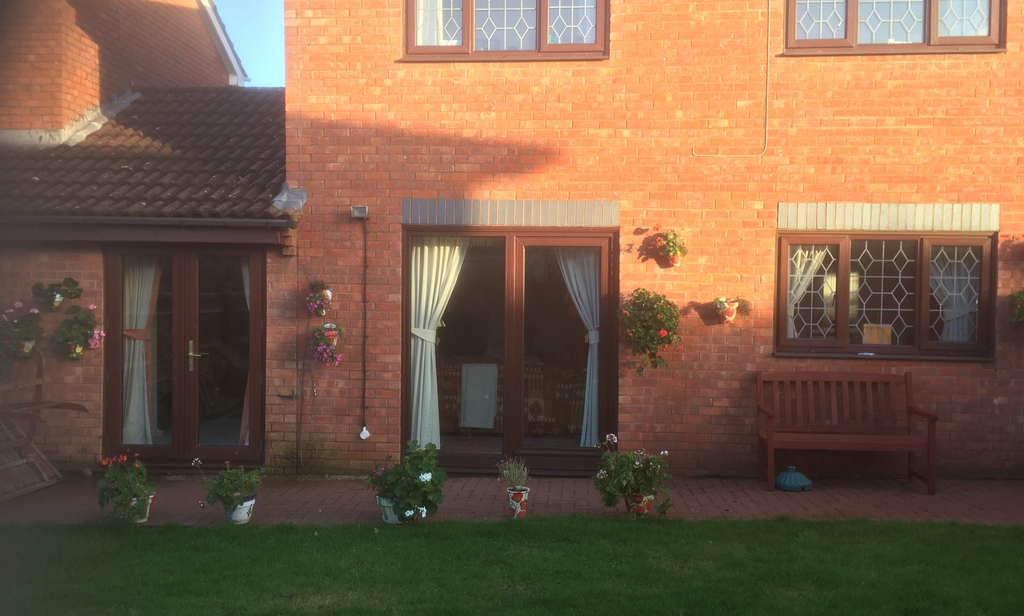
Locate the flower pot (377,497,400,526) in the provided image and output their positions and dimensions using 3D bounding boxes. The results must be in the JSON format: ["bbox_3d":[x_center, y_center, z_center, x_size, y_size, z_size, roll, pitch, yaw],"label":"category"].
[{"bbox_3d":[-0.818,1.401,6.026,0.240,0.190,0.240,1,2,0],"label":"flower pot"}]

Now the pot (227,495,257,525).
[{"bbox_3d":[-1.895,1.393,5.978,0.235,0.185,0.235,1,2,0],"label":"pot"}]

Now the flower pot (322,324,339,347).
[{"bbox_3d":[-1.551,0.236,7.327,0.140,0.170,0.140,1,2,5],"label":"flower pot"}]

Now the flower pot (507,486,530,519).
[{"bbox_3d":[0.047,1.383,6.069,0.162,0.200,0.162,1,2,0],"label":"flower pot"}]

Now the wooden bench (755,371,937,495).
[{"bbox_3d":[2.618,0.978,6.779,1.270,0.890,0.540,1,2,5],"label":"wooden bench"}]

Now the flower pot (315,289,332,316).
[{"bbox_3d":[-1.611,-0.047,7.314,0.160,0.210,0.155,1,2,5],"label":"flower pot"}]

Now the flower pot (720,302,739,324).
[{"bbox_3d":[1.783,0.045,7.024,0.155,0.175,0.155,1,2,5],"label":"flower pot"}]

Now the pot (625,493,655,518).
[{"bbox_3d":[0.895,1.383,6.013,0.207,0.180,0.207,1,2,5],"label":"pot"}]

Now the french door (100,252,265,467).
[{"bbox_3d":[-2.879,0.401,7.597,1.496,2.022,0.110,1,2,5],"label":"french door"}]

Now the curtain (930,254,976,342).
[{"bbox_3d":[3.706,-0.102,7.233,0.440,0.820,0.120,1,2,5],"label":"curtain"}]

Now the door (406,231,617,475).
[{"bbox_3d":[-0.024,0.372,7.362,1.850,2.100,0.120,1,2,5],"label":"door"}]

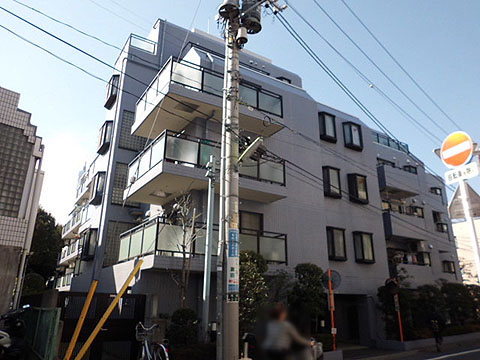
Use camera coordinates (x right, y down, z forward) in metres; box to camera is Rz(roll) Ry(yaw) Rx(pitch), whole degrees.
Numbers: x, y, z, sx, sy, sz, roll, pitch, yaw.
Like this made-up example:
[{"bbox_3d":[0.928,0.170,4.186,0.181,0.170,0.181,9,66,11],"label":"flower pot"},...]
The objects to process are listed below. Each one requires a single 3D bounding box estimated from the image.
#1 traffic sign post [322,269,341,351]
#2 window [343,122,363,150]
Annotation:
[{"bbox_3d":[3.046,4.240,11.857,0.600,2.530,0.220,-4,-20,12],"label":"traffic sign post"},{"bbox_3d":[5.819,-2.198,18.293,1.110,1.360,0.275,12,-22,-30],"label":"window"}]

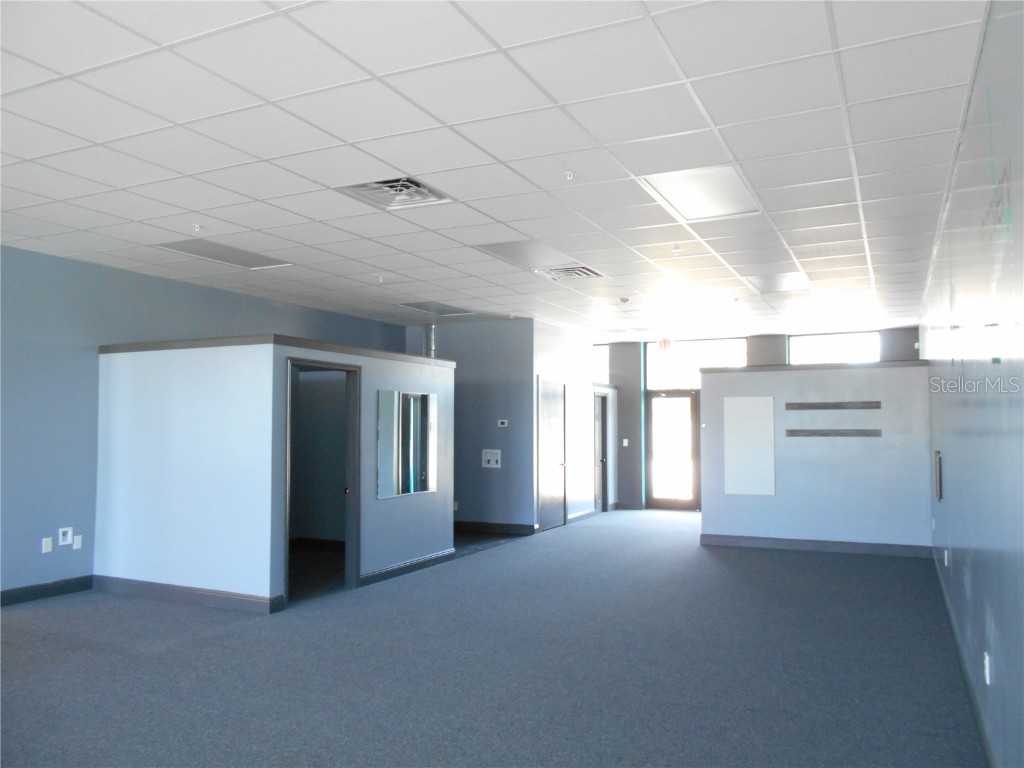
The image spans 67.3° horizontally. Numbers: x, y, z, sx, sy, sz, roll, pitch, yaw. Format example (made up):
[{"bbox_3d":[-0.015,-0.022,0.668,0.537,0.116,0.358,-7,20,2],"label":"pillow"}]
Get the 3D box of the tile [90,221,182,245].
[{"bbox_3d":[-2.951,-1.212,6.164,0.600,0.020,0.600,-1,-3,26],"label":"tile"}]

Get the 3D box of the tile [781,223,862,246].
[{"bbox_3d":[2.492,-1.197,6.193,0.600,0.020,0.600,-1,-3,26],"label":"tile"}]

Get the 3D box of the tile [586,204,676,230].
[{"bbox_3d":[0.868,-1.228,5.649,0.600,0.020,0.600,-1,-3,26],"label":"tile"}]

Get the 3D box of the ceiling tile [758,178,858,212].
[{"bbox_3d":[1.963,-1.250,5.114,0.600,0.020,0.600,-1,-3,26],"label":"ceiling tile"}]

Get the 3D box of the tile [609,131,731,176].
[{"bbox_3d":[0.886,-1.289,4.290,0.600,0.020,0.600,-1,-3,26],"label":"tile"}]

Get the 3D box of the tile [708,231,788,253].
[{"bbox_3d":[1.975,-1.209,6.556,0.605,0.020,0.605,-1,-3,26],"label":"tile"}]

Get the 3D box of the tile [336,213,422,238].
[{"bbox_3d":[-1.039,-1.221,5.911,0.600,0.020,0.600,-1,-3,26],"label":"tile"}]

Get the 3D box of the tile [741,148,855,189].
[{"bbox_3d":[1.720,-1.285,4.598,0.605,0.020,0.605,-1,-3,26],"label":"tile"}]

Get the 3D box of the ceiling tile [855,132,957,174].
[{"bbox_3d":[2.221,-1.295,4.352,0.510,0.020,0.605,-1,-3,26],"label":"ceiling tile"}]

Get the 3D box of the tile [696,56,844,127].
[{"bbox_3d":[1.190,-1.340,3.520,0.605,0.020,0.605,-1,-3,26],"label":"tile"}]

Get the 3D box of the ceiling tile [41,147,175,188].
[{"bbox_3d":[-2.404,-1.293,4.572,0.605,0.020,0.605,-1,-3,26],"label":"ceiling tile"}]

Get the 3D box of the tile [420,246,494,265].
[{"bbox_3d":[-0.500,-1.185,7.027,0.605,0.020,0.605,-1,-3,26],"label":"tile"}]

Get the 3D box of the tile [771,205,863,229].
[{"bbox_3d":[2.262,-1.245,5.735,0.605,0.020,0.605,-1,-3,26],"label":"tile"}]

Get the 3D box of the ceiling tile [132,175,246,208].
[{"bbox_3d":[-2.136,-1.269,5.126,0.605,0.020,0.605,-1,-3,26],"label":"ceiling tile"}]

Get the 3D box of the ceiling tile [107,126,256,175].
[{"bbox_3d":[-1.831,-1.301,4.292,0.600,0.020,0.600,-1,-3,26],"label":"ceiling tile"}]

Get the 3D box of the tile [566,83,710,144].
[{"bbox_3d":[0.623,-1.319,3.762,0.600,0.020,0.600,-1,-3,26],"label":"tile"}]

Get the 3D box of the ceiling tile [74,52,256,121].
[{"bbox_3d":[-1.548,-1.339,3.485,0.600,0.020,0.600,-1,-3,26],"label":"ceiling tile"}]

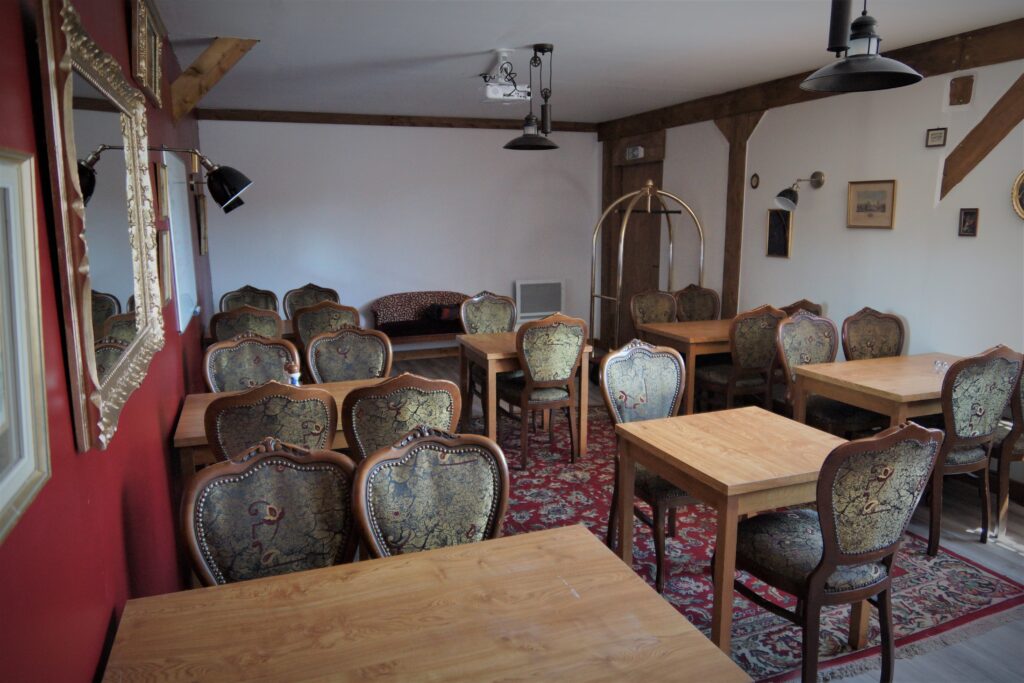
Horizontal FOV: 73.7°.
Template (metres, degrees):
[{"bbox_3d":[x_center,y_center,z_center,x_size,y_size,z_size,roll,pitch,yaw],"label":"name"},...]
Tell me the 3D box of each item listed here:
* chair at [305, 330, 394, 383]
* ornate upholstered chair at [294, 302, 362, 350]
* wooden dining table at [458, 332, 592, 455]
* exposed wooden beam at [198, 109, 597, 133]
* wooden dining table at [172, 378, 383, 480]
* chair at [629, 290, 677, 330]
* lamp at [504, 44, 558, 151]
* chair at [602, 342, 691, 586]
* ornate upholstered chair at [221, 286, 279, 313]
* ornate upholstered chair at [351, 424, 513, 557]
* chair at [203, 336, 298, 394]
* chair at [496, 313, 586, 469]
[{"bbox_3d":[-0.790,0.455,3.582,0.490,1.000,0.575,-5,11,-20],"label":"chair"},{"bbox_3d":[-1.376,0.175,5.072,0.490,1.000,0.560,-4,11,-21],"label":"ornate upholstered chair"},{"bbox_3d":[0.066,0.365,4.680,0.710,0.755,0.710,-5,11,-20],"label":"wooden dining table"},{"bbox_3d":[-0.960,-2.253,6.993,4.170,0.090,0.100,-5,12,-21],"label":"exposed wooden beam"},{"bbox_3d":[-0.916,0.648,3.236,1.110,0.750,0.705,-4,11,-21],"label":"wooden dining table"},{"bbox_3d":[1.259,0.085,5.531,0.490,1.000,0.560,-4,11,-21],"label":"chair"},{"bbox_3d":[0.123,-1.500,4.205,0.375,0.630,0.375,0,10,0],"label":"lamp"},{"bbox_3d":[0.710,0.532,3.137,0.490,1.000,0.590,-4,11,-21],"label":"chair"},{"bbox_3d":[-2.183,0.051,5.764,0.490,1.000,0.575,-5,11,-20],"label":"ornate upholstered chair"},{"bbox_3d":[-0.151,0.786,1.817,0.490,1.000,0.575,-5,11,-20],"label":"ornate upholstered chair"},{"bbox_3d":[-1.257,0.497,3.381,0.490,1.000,0.575,-5,11,-20],"label":"chair"},{"bbox_3d":[0.170,0.275,4.502,0.490,1.000,0.560,-4,11,-21],"label":"chair"}]

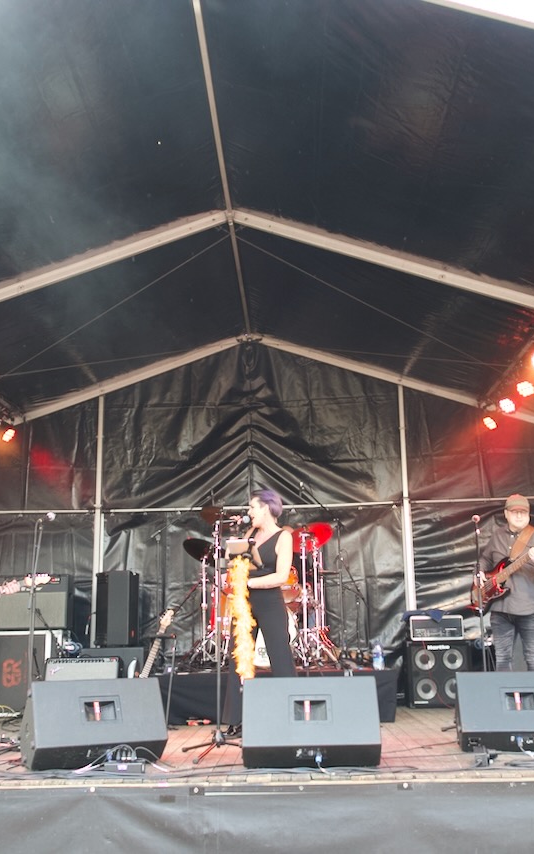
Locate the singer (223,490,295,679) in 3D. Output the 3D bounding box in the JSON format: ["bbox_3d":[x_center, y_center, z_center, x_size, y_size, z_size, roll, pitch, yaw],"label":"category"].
[{"bbox_3d":[-0.024,1.340,6.244,0.440,1.730,0.460,10,-17,-38],"label":"singer"}]

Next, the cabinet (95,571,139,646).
[{"bbox_3d":[-1.457,1.769,8.317,0.330,0.720,0.380,-9,-16,29],"label":"cabinet"}]

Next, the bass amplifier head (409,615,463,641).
[{"bbox_3d":[1.596,1.922,8.153,0.520,0.240,0.330,-2,-14,3],"label":"bass amplifier head"}]

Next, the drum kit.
[{"bbox_3d":[-0.058,1.432,7.788,1.420,1.420,1.300,-1,-14,1],"label":"drum kit"}]

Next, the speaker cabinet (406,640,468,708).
[{"bbox_3d":[1.629,2.363,8.187,0.580,0.600,0.420,-1,-14,1],"label":"speaker cabinet"}]

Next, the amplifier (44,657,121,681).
[{"bbox_3d":[-1.620,2.322,7.597,0.650,0.510,0.270,-1,-14,0],"label":"amplifier"}]

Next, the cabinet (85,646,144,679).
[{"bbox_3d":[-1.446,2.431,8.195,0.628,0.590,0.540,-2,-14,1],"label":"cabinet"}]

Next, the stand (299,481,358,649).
[{"bbox_3d":[0.610,1.353,8.148,0.550,1.750,0.550,-1,-14,1],"label":"stand"}]

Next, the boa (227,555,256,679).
[{"bbox_3d":[-0.178,1.351,5.958,0.200,0.970,0.180,-4,-14,12],"label":"boa"}]

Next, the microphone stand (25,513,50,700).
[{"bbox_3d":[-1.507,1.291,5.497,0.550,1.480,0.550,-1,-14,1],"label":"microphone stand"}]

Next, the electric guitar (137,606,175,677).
[{"bbox_3d":[-0.942,1.904,6.900,0.320,0.980,0.080,17,-23,8],"label":"electric guitar"}]

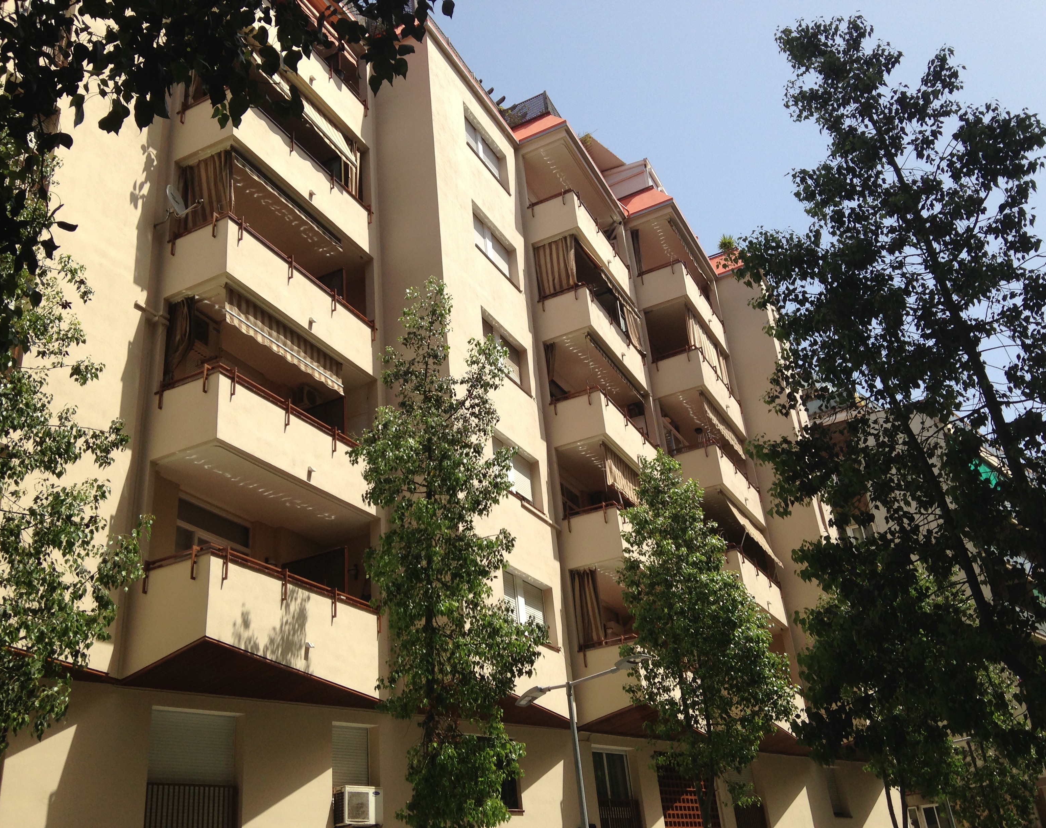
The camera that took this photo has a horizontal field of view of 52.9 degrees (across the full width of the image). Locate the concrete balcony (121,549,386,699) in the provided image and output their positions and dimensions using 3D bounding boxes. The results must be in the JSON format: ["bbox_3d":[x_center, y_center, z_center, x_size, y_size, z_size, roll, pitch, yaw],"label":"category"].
[{"bbox_3d":[-4.041,3.520,16.396,1.566,1.537,4.089,-17,-29,22],"label":"concrete balcony"}]

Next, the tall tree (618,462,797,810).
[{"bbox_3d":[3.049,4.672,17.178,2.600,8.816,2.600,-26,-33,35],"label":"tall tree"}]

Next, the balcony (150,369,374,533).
[{"bbox_3d":[-4.353,0.797,18.156,1.470,1.176,4.263,-17,-28,21],"label":"balcony"}]

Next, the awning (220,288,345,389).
[{"bbox_3d":[-4.056,-1.204,18.258,0.261,0.682,3.190,-17,-29,22],"label":"awning"}]

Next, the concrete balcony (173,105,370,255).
[{"bbox_3d":[-4.880,-4.455,20.746,1.470,1.176,4.263,-17,-28,21],"label":"concrete balcony"}]

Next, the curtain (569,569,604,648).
[{"bbox_3d":[1.403,4.175,22.445,0.606,1.856,0.145,-17,-29,22],"label":"curtain"}]

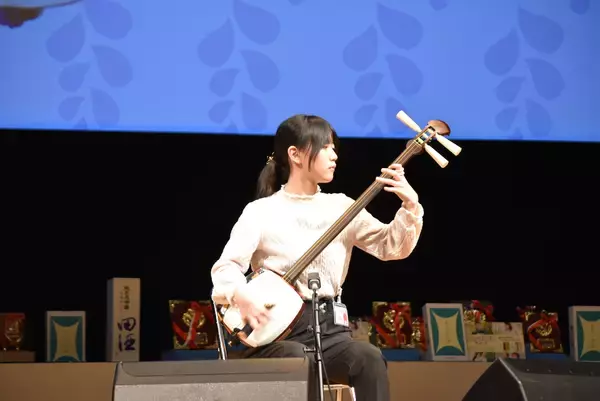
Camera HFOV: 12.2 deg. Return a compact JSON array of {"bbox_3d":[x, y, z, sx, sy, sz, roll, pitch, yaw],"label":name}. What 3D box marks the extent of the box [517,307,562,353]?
[{"bbox_3d":[1.088,0.602,12.572,0.158,0.193,0.050,1,-21,-17],"label":"box"}]

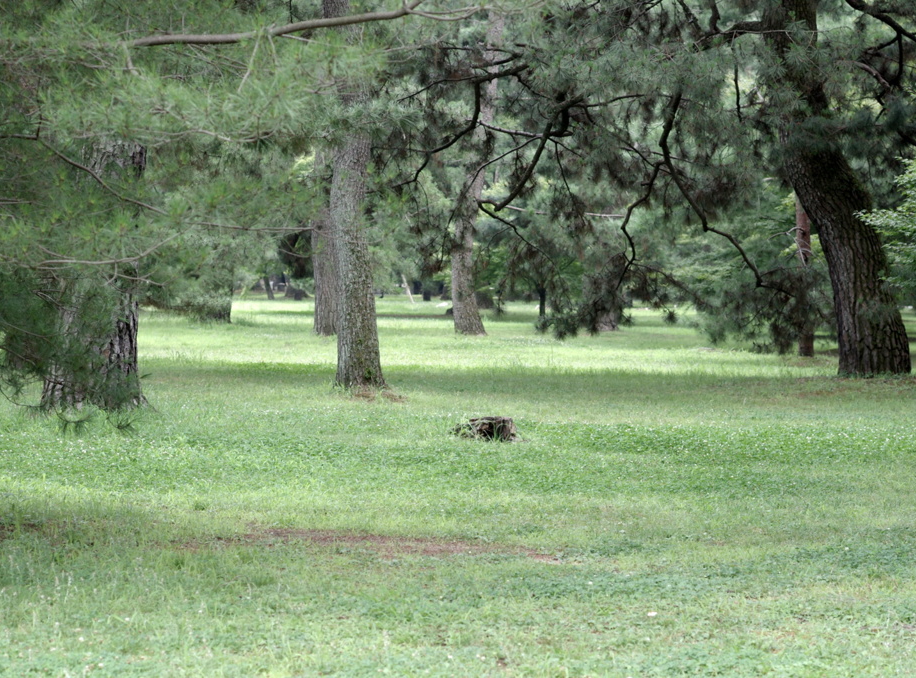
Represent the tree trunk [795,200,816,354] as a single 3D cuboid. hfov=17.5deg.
[{"bbox_3d":[5.930,-1.035,51.000,0.310,2.738,0.290,0,1,0],"label":"tree trunk"}]

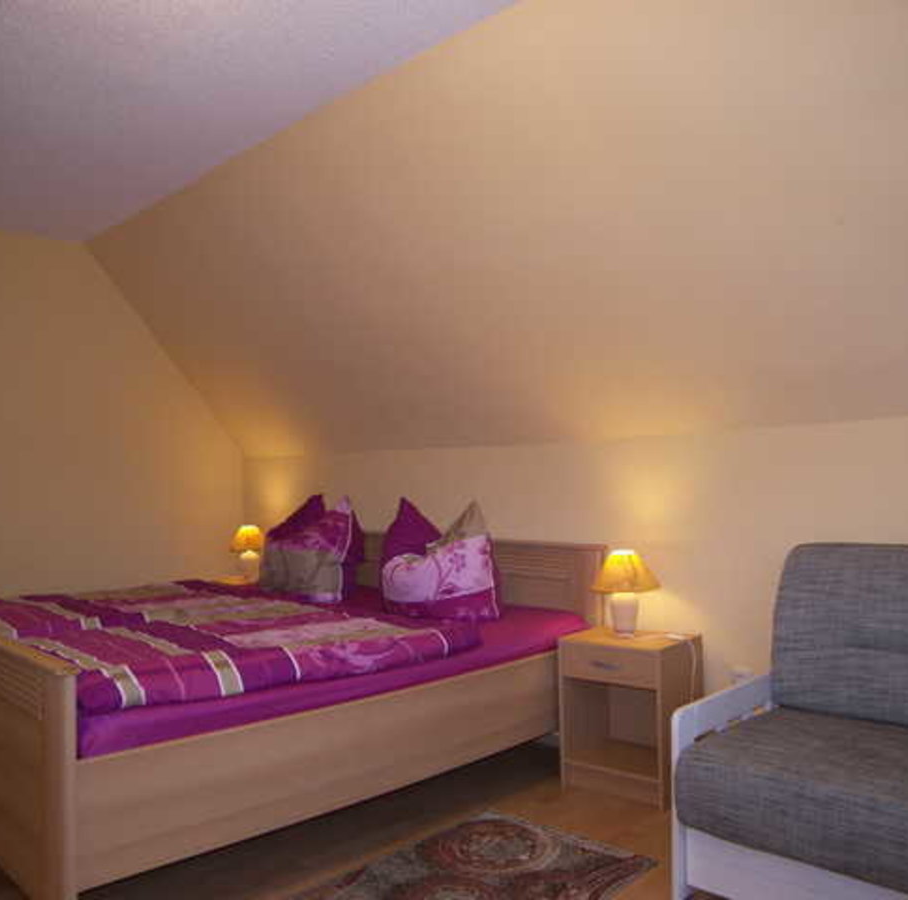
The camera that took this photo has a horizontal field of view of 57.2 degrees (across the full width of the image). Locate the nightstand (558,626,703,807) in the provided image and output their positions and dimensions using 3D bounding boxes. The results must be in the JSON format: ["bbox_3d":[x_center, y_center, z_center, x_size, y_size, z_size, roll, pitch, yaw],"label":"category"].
[{"bbox_3d":[0.671,0.989,3.142,0.398,0.558,0.380,-2,-4,36],"label":"nightstand"}]

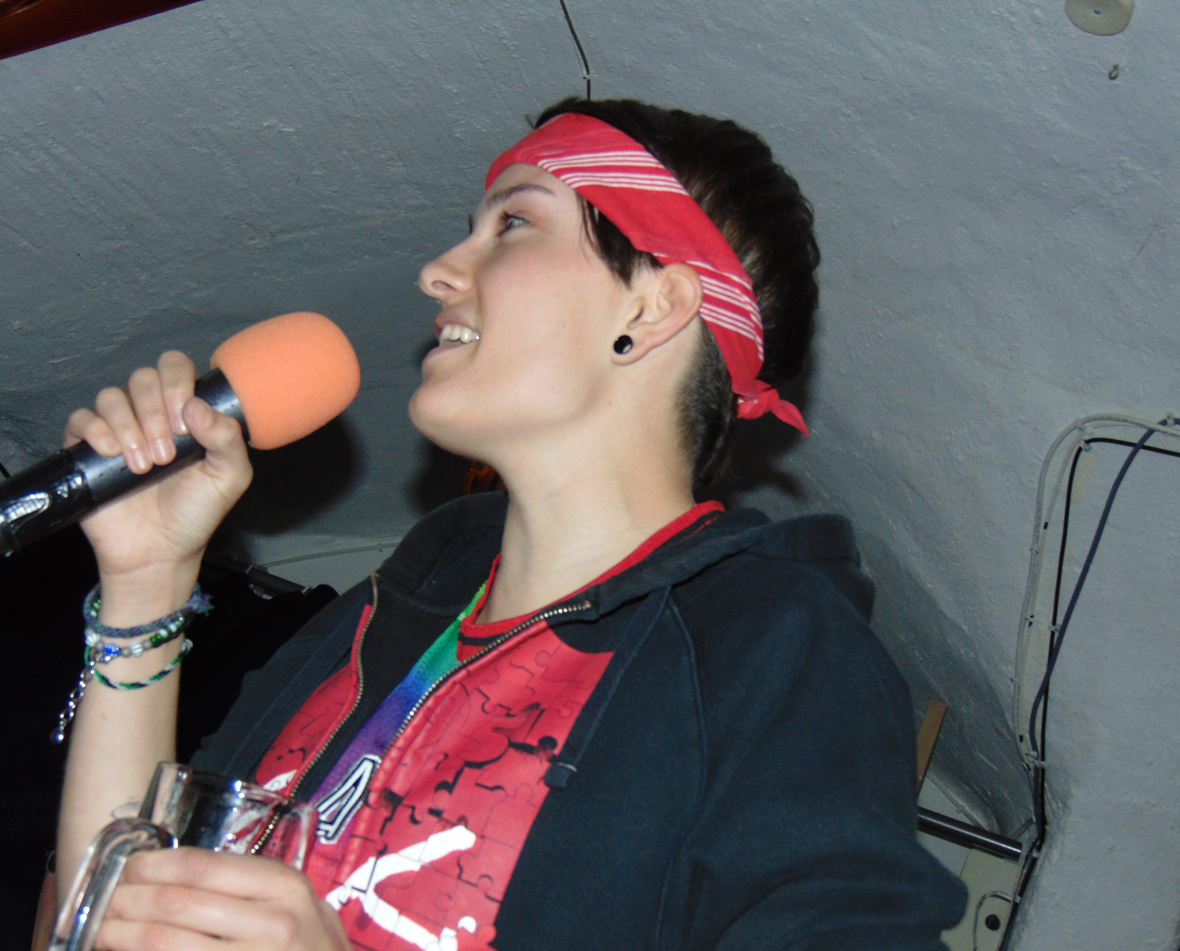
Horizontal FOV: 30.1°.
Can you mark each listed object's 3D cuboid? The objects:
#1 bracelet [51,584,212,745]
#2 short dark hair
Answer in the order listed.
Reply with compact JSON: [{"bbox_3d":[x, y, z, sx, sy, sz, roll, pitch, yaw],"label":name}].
[{"bbox_3d":[-0.246,0.100,1.180,0.078,0.070,0.064,2,22,-14],"label":"bracelet"},{"bbox_3d":[0.037,-0.109,1.240,0.200,0.210,0.168,25,-16,-13],"label":"short dark hair"}]

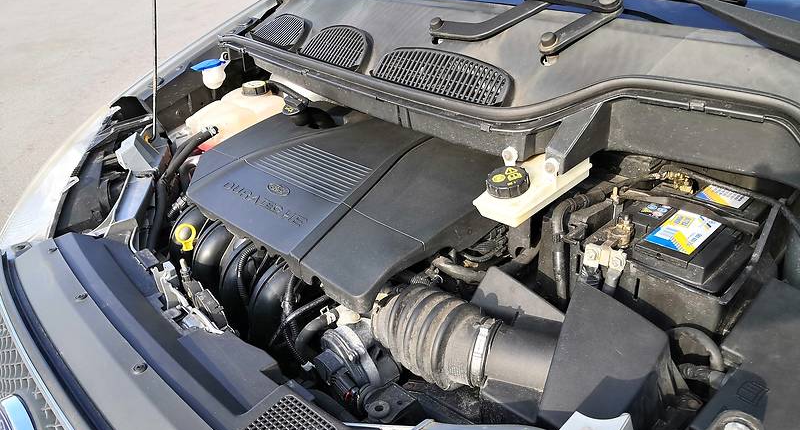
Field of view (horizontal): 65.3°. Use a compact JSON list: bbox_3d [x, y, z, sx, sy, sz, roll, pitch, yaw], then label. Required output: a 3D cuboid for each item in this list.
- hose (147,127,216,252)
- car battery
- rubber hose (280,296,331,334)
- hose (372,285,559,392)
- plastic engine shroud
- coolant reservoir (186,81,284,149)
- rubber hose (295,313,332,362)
[{"bbox_3d":[-0.416,-0.055,1.201,0.060,0.185,0.240,11,32,27],"label":"hose"},{"bbox_3d":[0.475,0.080,1.067,0.278,0.190,0.177,-28,36,-37],"label":"car battery"},{"bbox_3d":[-0.130,0.141,0.890,0.090,0.045,0.028,-28,36,-37],"label":"rubber hose"},{"bbox_3d":[0.081,0.158,0.810,0.243,0.115,0.112,9,31,23],"label":"hose"},{"bbox_3d":[-0.129,-0.049,1.070,0.590,0.070,0.355,23,48,41],"label":"plastic engine shroud"},{"bbox_3d":[-0.347,-0.178,1.396,0.235,0.190,0.160,-28,36,-37],"label":"coolant reservoir"},{"bbox_3d":[-0.121,0.170,0.872,0.060,0.062,0.035,-28,36,-37],"label":"rubber hose"}]

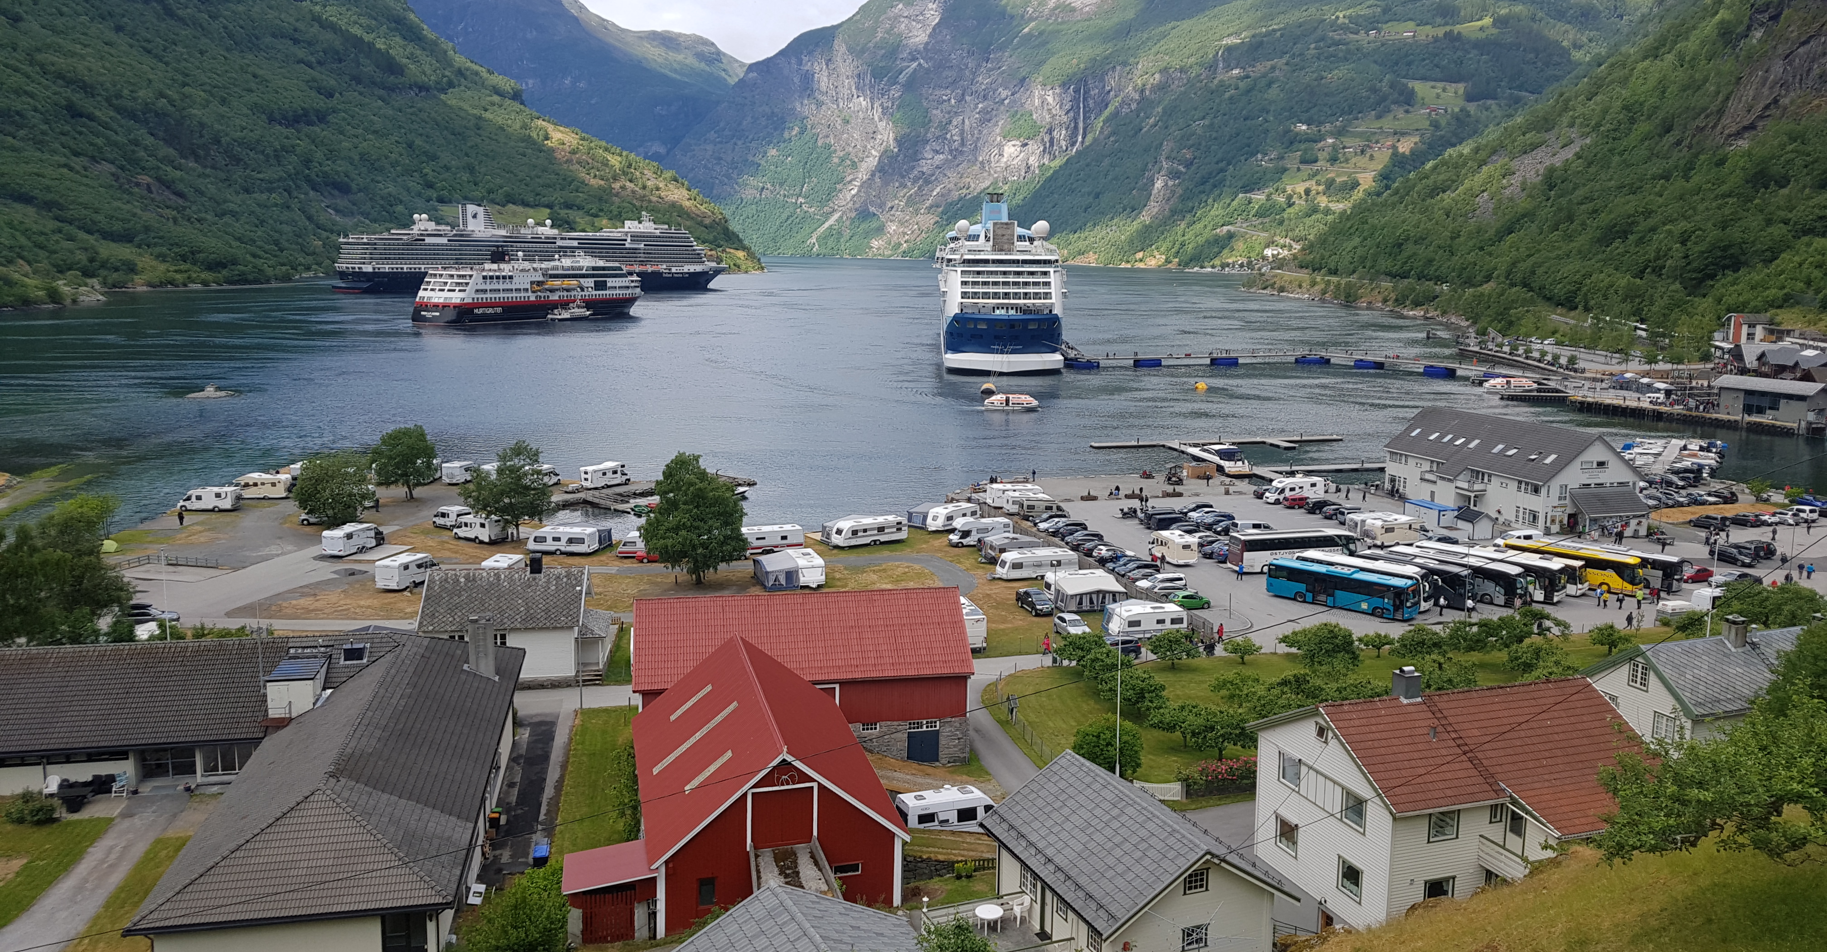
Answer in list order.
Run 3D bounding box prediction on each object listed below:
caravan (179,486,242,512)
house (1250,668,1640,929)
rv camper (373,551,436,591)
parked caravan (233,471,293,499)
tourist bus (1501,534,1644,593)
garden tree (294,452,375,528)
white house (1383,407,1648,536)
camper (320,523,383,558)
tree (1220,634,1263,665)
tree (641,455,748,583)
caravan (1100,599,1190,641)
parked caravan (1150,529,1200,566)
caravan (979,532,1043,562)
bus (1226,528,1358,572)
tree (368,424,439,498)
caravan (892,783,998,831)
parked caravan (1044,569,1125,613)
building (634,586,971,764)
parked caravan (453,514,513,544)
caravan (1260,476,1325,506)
[{"bbox_3d":[-82.080,2.613,160.041,6.600,2.750,2.300,0,10,3],"label":"caravan"},{"bbox_3d":[21.929,12.858,54.605,12.874,10.156,11.619,-3,10,-18],"label":"house"},{"bbox_3d":[-48.760,8.980,132.539,2.340,2.850,6.800,3,10,16],"label":"rv camper"},{"bbox_3d":[-83.325,1.232,175.686,6.600,3.000,2.300,0,10,-2],"label":"parked caravan"},{"bbox_3d":[64.162,9.082,134.190,12.300,3.550,2.570,9,13,41],"label":"tourist bus"},{"bbox_3d":[-66.035,1.577,156.495,8.555,9.193,8.555,0,10,0],"label":"garden tree"},{"bbox_3d":[71.238,-1.309,163.511,13.800,10.400,32.800,-3,10,-15],"label":"white house"},{"bbox_3d":[-56.520,6.420,138.670,2.310,2.870,6.900,4,10,14],"label":"camper"},{"bbox_3d":[25.990,13.712,108.543,3.243,2.126,3.243,0,10,0],"label":"tree"},{"bbox_3d":[-19.601,3.852,122.540,9.600,11.600,9.400,0,10,0],"label":"tree"},{"bbox_3d":[19.720,12.140,115.680,6.260,2.500,2.360,-2,10,-18],"label":"caravan"},{"bbox_3d":[27.686,7.379,145.394,2.250,2.850,5.900,-3,10,-19],"label":"parked caravan"},{"bbox_3d":[10.196,7.758,142.246,6.000,2.500,2.320,-5,11,-28],"label":"caravan"},{"bbox_3d":[38.670,7.540,138.720,13.330,3.710,2.550,-2,10,-16],"label":"bus"},{"bbox_3d":[-61.880,-1.700,166.630,7.700,9.000,7.700,1,9,0],"label":"tree"},{"bbox_3d":[2.024,18.398,74.751,5.500,2.550,2.150,-3,10,-20],"label":"caravan"},{"bbox_3d":[15.768,10.320,124.831,6.100,2.600,4.600,-2,10,-16],"label":"parked caravan"},{"bbox_3d":[-7.188,12.617,86.908,20.400,10.300,9.000,-1,10,-11],"label":"building"},{"bbox_3d":[-45.920,5.450,145.110,5.940,2.830,2.270,7,11,33],"label":"parked caravan"},{"bbox_3d":[46.357,1.608,166.906,7.200,3.000,2.300,-4,10,-24],"label":"caravan"}]

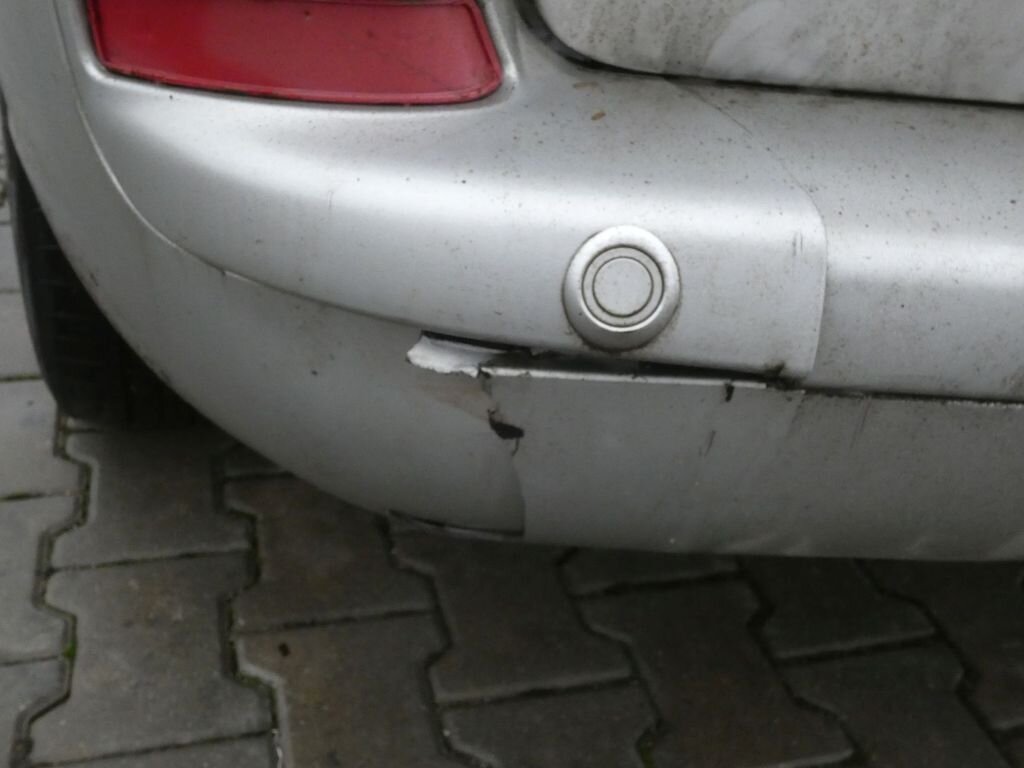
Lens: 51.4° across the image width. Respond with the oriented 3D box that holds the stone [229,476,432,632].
[{"bbox_3d":[-0.173,0.170,0.965,0.166,0.070,0.200,-3,33,-16],"label":"stone"}]

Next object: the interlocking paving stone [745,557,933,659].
[{"bbox_3d":[0.267,0.201,1.006,0.166,0.070,0.200,-3,33,-16],"label":"interlocking paving stone"}]

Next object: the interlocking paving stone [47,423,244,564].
[{"bbox_3d":[-0.338,0.124,1.006,0.166,0.070,0.200,-3,33,-16],"label":"interlocking paving stone"}]

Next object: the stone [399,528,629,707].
[{"bbox_3d":[-0.009,0.216,0.925,0.166,0.070,0.200,-3,33,-16],"label":"stone"}]

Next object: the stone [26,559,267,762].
[{"bbox_3d":[-0.284,0.232,0.844,0.166,0.070,0.200,-3,33,-16],"label":"stone"}]

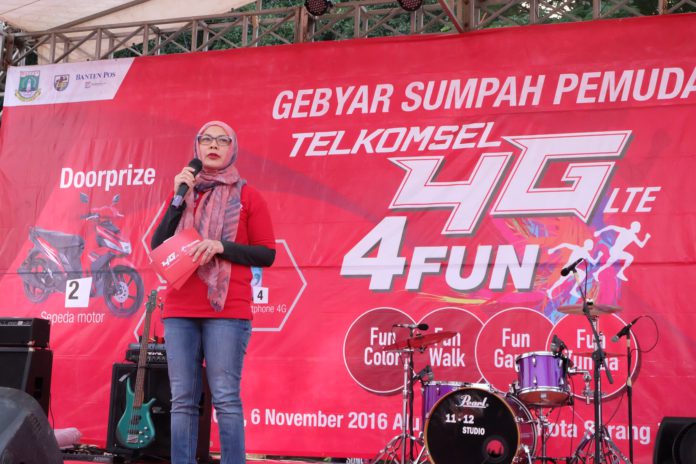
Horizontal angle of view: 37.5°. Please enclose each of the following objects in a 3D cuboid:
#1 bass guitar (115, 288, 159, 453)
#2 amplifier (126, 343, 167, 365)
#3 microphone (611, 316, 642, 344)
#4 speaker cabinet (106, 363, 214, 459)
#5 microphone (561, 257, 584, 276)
[{"bbox_3d":[-1.391,0.935,7.040,0.310,1.103,0.080,-3,-21,17],"label":"bass guitar"},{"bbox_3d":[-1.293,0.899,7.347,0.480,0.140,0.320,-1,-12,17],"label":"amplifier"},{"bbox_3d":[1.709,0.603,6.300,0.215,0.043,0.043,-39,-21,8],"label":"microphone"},{"bbox_3d":[-1.327,1.280,7.310,0.581,0.623,0.439,-1,-12,17],"label":"speaker cabinet"},{"bbox_3d":[1.304,0.205,5.950,0.180,0.045,0.045,-37,-31,27],"label":"microphone"}]

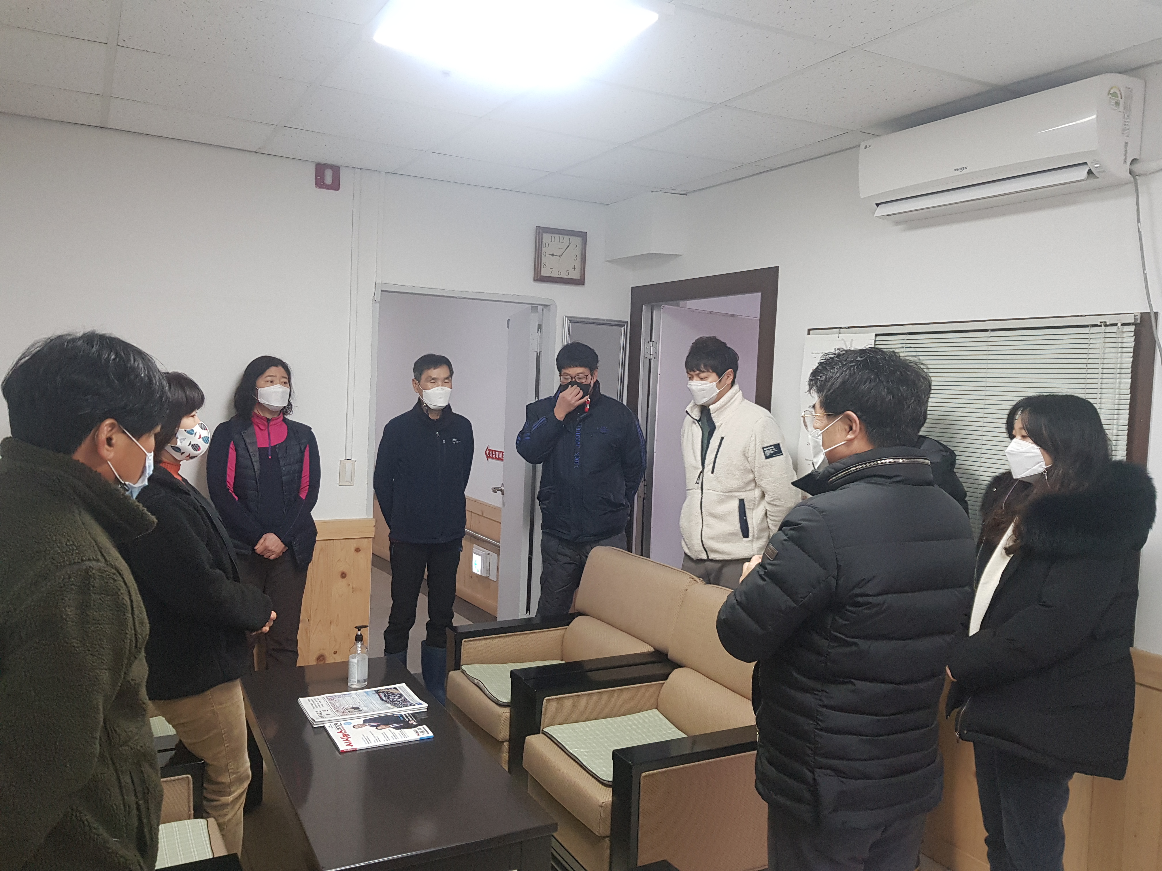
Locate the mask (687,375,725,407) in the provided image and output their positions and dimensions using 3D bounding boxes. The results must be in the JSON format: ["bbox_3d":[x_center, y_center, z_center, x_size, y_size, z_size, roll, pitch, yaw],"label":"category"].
[{"bbox_3d":[0.488,-0.170,3.440,0.085,0.108,0.125,-12,12,-38],"label":"mask"}]

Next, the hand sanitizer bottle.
[{"bbox_3d":[-0.795,0.788,3.129,0.073,0.215,0.070,0,4,-28],"label":"hand sanitizer bottle"}]

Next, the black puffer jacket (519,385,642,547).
[{"bbox_3d":[0.002,0.116,4.050,0.540,0.690,0.360,3,4,10],"label":"black puffer jacket"}]

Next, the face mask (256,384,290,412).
[{"bbox_3d":[-1.254,-0.155,3.550,0.140,0.110,0.090,-1,5,-41],"label":"face mask"}]

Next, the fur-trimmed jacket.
[{"bbox_3d":[1.223,0.463,2.290,0.430,0.780,0.480,2,4,1],"label":"fur-trimmed jacket"}]

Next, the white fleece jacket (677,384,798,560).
[{"bbox_3d":[0.619,0.142,3.450,0.330,0.660,0.490,-1,5,-38],"label":"white fleece jacket"}]

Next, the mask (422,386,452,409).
[{"bbox_3d":[-0.632,-0.165,3.830,0.122,0.098,0.080,0,4,-27],"label":"mask"}]

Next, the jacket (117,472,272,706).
[{"bbox_3d":[-1.059,0.383,2.370,0.400,0.600,0.460,1,4,-18],"label":"jacket"}]

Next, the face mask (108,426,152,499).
[{"bbox_3d":[-0.718,0.043,1.390,0.135,0.110,0.100,5,-7,42],"label":"face mask"}]

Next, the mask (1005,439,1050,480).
[{"bbox_3d":[1.168,0.060,2.280,0.090,0.110,0.135,-5,4,-7],"label":"mask"}]

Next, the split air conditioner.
[{"bbox_3d":[1.270,-0.885,2.757,0.200,0.300,0.840,0,4,-30],"label":"split air conditioner"}]

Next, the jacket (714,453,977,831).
[{"bbox_3d":[0.599,0.417,1.950,0.410,0.770,0.570,5,5,43],"label":"jacket"}]

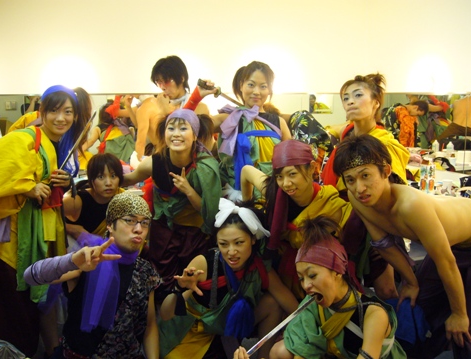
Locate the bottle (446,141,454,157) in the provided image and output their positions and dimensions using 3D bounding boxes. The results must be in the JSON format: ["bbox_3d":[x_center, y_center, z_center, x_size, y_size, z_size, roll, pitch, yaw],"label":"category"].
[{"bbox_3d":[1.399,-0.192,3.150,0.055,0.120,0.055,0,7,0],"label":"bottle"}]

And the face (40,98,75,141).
[{"bbox_3d":[-0.779,-0.263,2.120,0.150,0.190,0.140,5,3,-18],"label":"face"}]

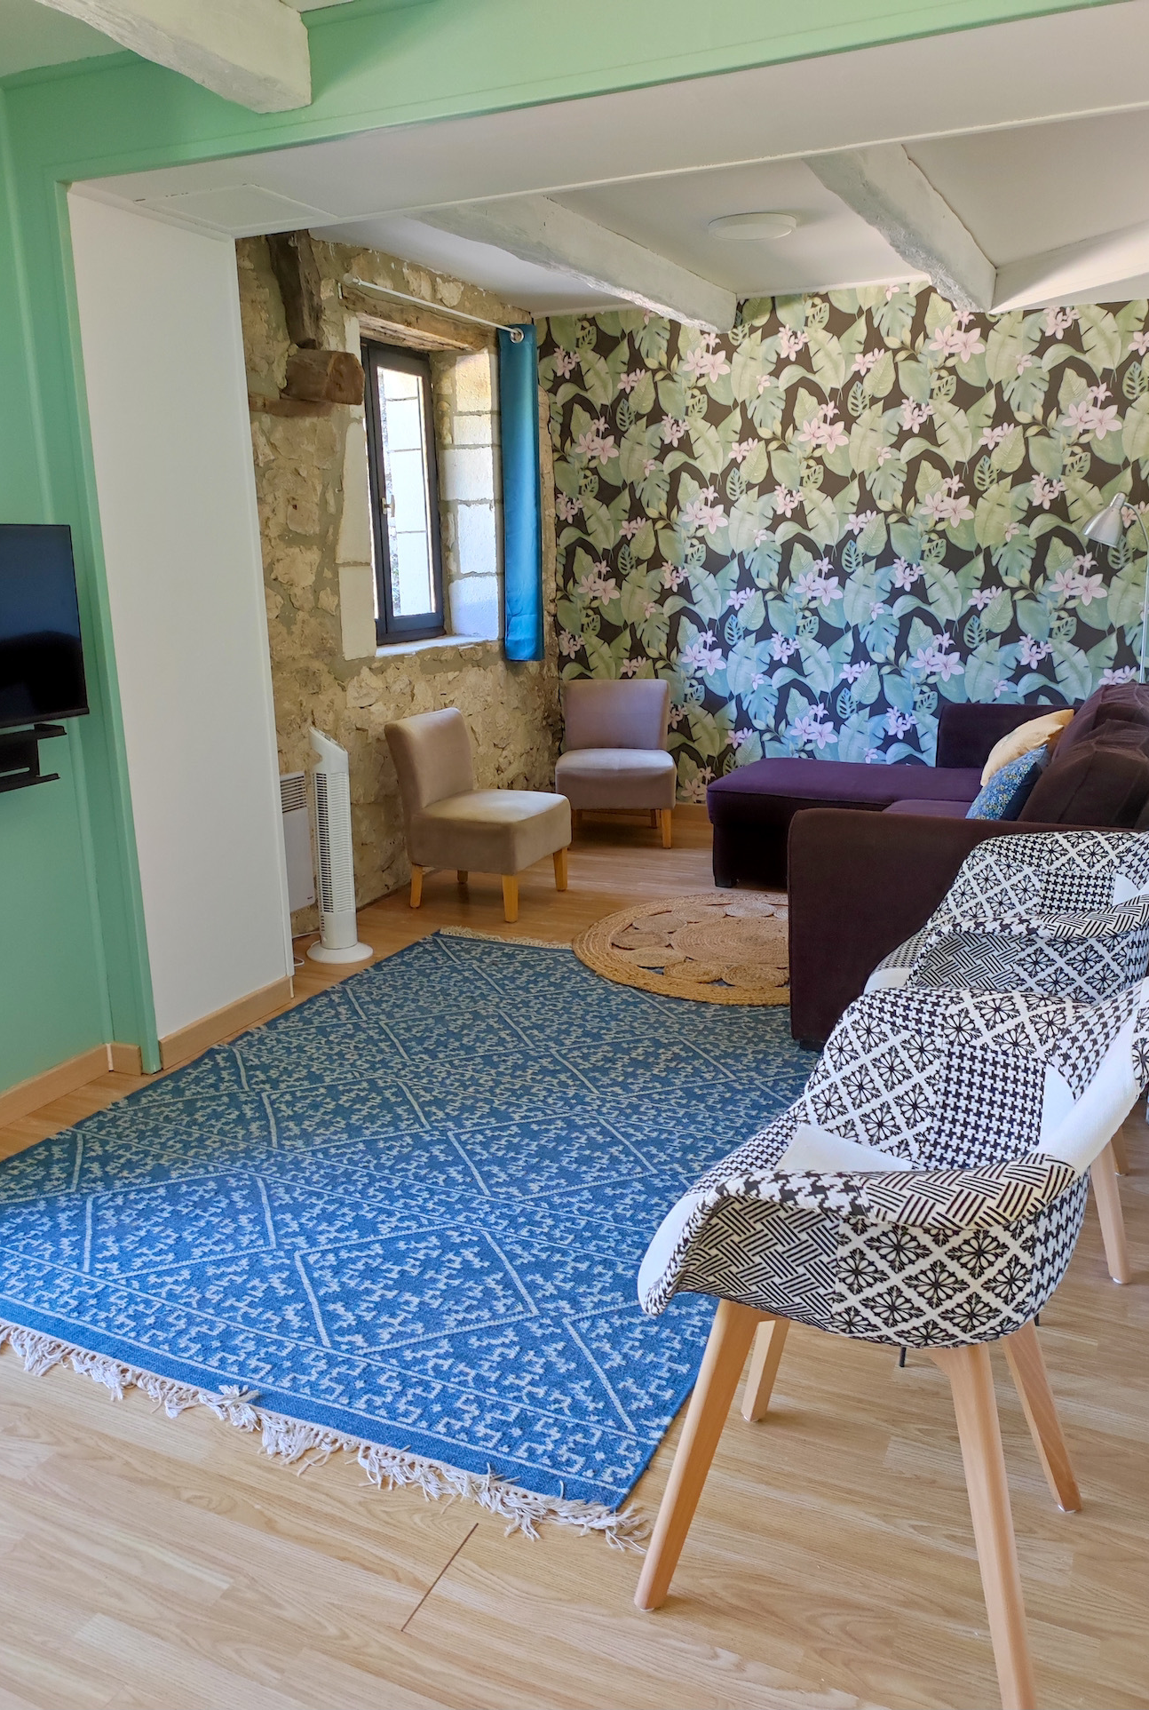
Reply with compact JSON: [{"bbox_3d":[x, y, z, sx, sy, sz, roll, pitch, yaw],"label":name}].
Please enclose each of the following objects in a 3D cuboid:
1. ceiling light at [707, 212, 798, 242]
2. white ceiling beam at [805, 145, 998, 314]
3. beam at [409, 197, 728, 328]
[{"bbox_3d":[0.597,-2.094,4.126,0.292,0.030,0.292,-1,14,0],"label":"ceiling light"},{"bbox_3d":[1.062,-1.968,3.848,0.188,0.157,2.559,5,16,24],"label":"white ceiling beam"},{"bbox_3d":[0.104,-2.059,4.282,0.174,0.157,2.559,5,16,24],"label":"beam"}]

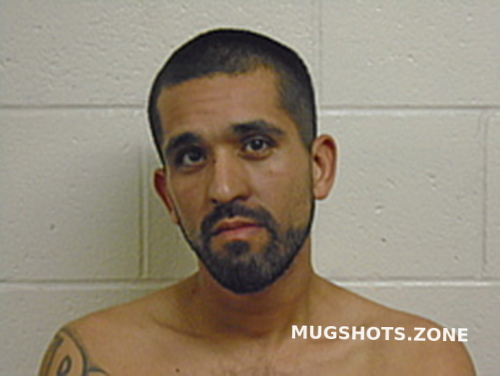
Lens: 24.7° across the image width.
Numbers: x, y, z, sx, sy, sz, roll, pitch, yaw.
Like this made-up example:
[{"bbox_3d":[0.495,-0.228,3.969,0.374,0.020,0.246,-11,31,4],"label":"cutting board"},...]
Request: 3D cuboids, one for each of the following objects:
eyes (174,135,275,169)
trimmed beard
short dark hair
[{"bbox_3d":[-0.023,-0.034,1.090,0.096,0.018,0.022,-9,-6,11],"label":"eyes"},{"bbox_3d":[-0.002,0.058,1.115,0.122,0.085,0.085,-9,-6,11],"label":"trimmed beard"},{"bbox_3d":[-0.019,-0.092,1.170,0.166,0.148,0.190,-9,-6,11],"label":"short dark hair"}]

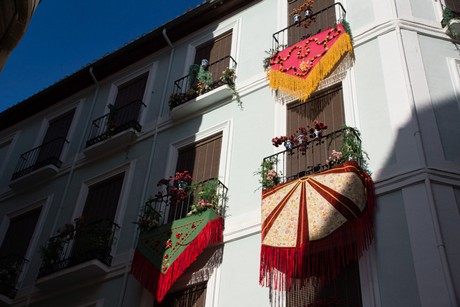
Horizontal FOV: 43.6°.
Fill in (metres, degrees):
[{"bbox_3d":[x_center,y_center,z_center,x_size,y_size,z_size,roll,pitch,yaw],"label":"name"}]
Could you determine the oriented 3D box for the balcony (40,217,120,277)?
[{"bbox_3d":[-3.284,2.141,12.450,1.874,0.973,0.369,-21,-47,27],"label":"balcony"}]

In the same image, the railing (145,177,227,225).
[{"bbox_3d":[-0.897,1.215,11.124,1.789,0.973,0.369,-21,-47,27],"label":"railing"}]

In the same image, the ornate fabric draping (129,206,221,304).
[{"bbox_3d":[-0.955,1.970,10.180,1.778,1.610,0.420,-21,-48,26],"label":"ornate fabric draping"}]

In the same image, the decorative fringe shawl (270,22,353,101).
[{"bbox_3d":[1.590,-1.593,11.418,1.694,1.890,0.315,-21,-48,26],"label":"decorative fringe shawl"}]

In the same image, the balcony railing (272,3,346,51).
[{"bbox_3d":[1.687,-2.479,12.274,1.619,0.980,0.312,-21,-47,27],"label":"balcony railing"}]

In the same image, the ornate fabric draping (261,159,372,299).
[{"bbox_3d":[1.331,1.190,8.879,1.799,2.065,0.434,-21,-48,26],"label":"ornate fabric draping"}]

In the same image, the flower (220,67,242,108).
[{"bbox_3d":[0.007,-1.480,12.874,0.454,1.171,0.320,-21,-47,27],"label":"flower"}]

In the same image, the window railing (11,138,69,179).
[{"bbox_3d":[-5.360,0.235,16.219,1.789,1.022,0.298,-21,-47,27],"label":"window railing"}]

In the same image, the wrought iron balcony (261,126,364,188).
[{"bbox_3d":[1.394,0.295,9.729,1.715,0.966,0.385,-21,-48,26],"label":"wrought iron balcony"}]

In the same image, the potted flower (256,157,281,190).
[{"bbox_3d":[0.730,0.411,10.113,0.455,0.728,0.392,-21,-48,26],"label":"potted flower"}]

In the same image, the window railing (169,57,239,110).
[{"bbox_3d":[-0.638,-1.571,13.560,1.668,0.994,0.312,-21,-47,27],"label":"window railing"}]

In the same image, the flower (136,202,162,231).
[{"bbox_3d":[-1.593,1.287,11.521,0.454,0.589,0.327,-21,-47,27],"label":"flower"}]

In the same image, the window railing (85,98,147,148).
[{"bbox_3d":[-2.902,-0.672,14.606,1.624,0.952,0.266,-21,-48,26],"label":"window railing"}]

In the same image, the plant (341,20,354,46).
[{"bbox_3d":[2.406,-2.541,11.728,0.241,0.618,0.241,-21,-47,27],"label":"plant"}]

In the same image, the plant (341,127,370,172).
[{"bbox_3d":[2.049,-0.054,9.442,0.322,0.868,0.434,-21,-48,26],"label":"plant"}]

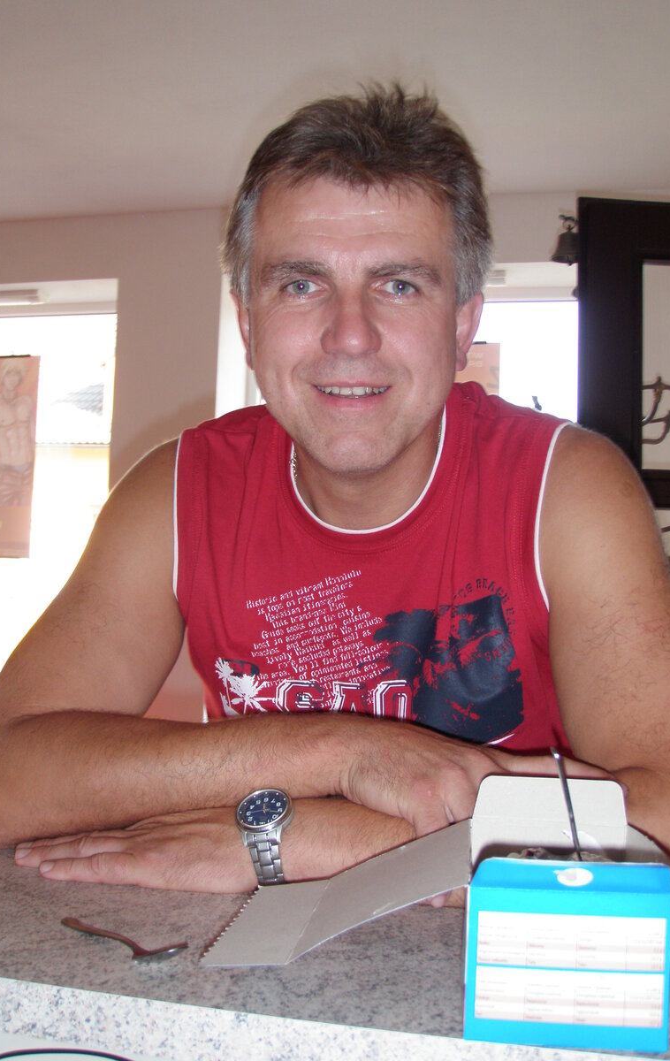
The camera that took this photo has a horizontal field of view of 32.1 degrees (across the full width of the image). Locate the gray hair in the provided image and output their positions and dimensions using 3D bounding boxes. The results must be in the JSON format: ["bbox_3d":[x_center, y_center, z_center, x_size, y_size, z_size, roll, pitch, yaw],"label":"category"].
[{"bbox_3d":[0.017,-0.233,0.883,0.195,0.190,0.195,1,-3,1],"label":"gray hair"}]

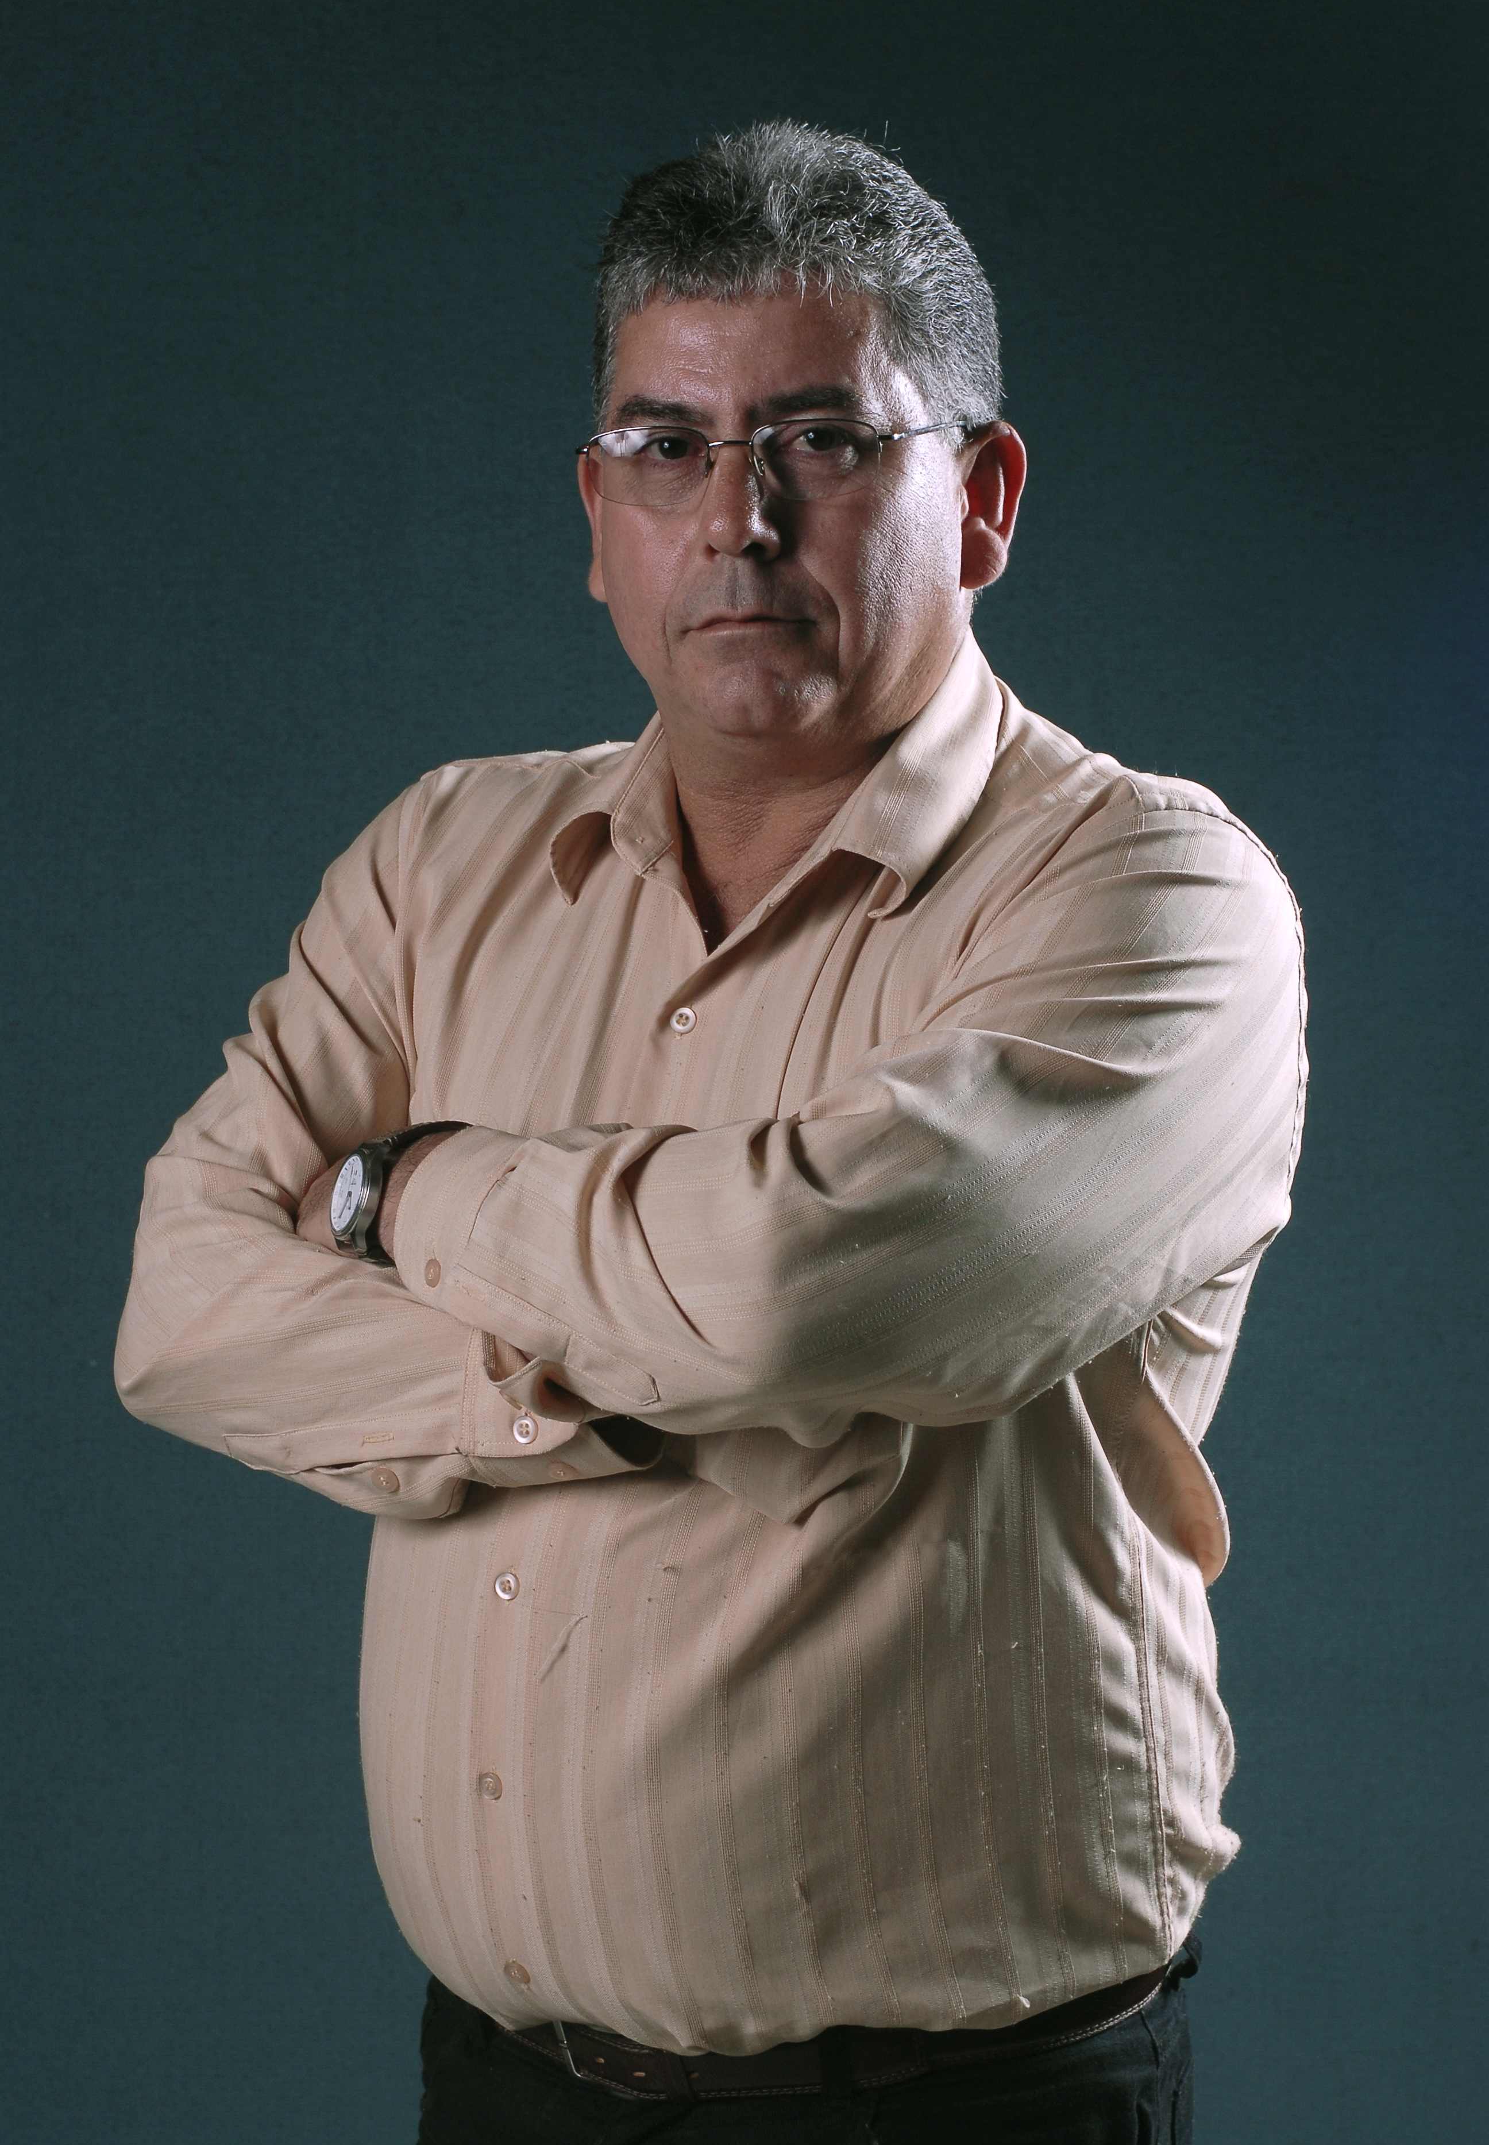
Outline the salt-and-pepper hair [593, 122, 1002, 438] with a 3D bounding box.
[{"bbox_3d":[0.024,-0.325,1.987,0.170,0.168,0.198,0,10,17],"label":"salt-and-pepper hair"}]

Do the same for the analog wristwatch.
[{"bbox_3d":[-0.132,0.051,1.861,0.055,0.063,0.040,14,0,-21],"label":"analog wristwatch"}]

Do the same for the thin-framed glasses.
[{"bbox_3d":[0.016,-0.256,1.952,0.142,0.041,0.140,0,11,18],"label":"thin-framed glasses"}]

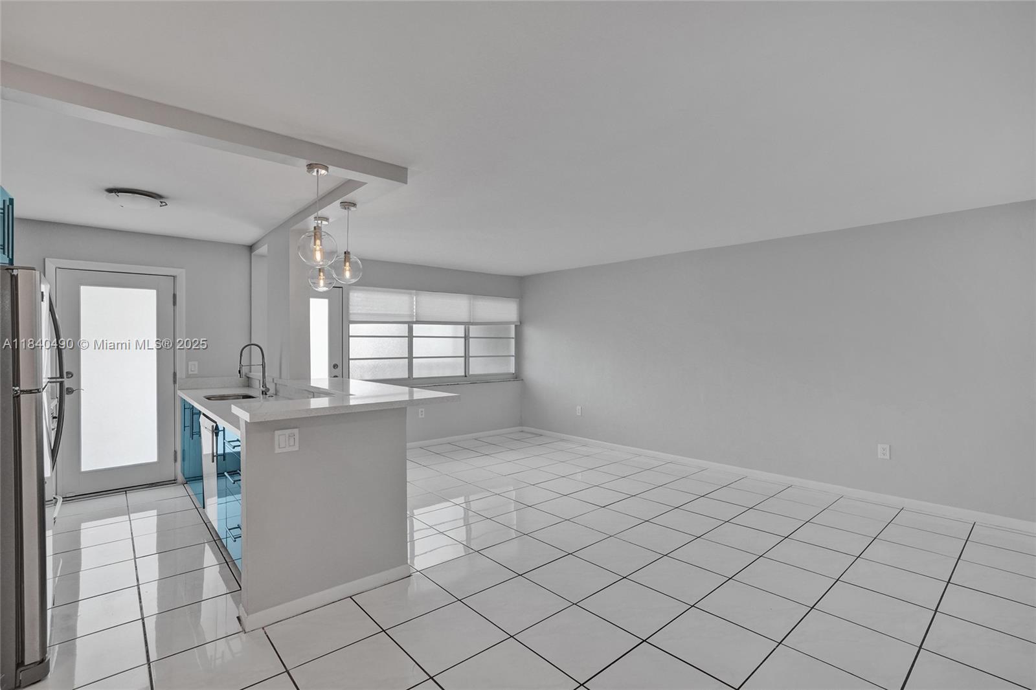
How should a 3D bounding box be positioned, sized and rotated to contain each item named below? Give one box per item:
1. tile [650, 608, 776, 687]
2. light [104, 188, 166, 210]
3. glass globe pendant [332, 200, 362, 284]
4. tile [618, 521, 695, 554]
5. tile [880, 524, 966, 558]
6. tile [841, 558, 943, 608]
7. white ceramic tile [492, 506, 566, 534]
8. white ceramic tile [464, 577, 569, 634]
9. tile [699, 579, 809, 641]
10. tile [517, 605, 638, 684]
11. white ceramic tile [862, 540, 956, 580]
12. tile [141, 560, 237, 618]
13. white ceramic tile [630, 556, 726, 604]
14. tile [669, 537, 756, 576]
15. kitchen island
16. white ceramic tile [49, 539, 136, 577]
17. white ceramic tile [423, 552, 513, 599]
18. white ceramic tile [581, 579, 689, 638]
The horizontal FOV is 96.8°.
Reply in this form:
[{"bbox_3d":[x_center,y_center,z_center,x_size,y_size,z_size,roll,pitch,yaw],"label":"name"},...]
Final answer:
[{"bbox_3d":[0.917,1.407,2.171,0.445,0.010,0.445,0,-1,-41],"label":"tile"},{"bbox_3d":[-2.717,-1.016,3.283,0.345,0.090,0.345,0,0,-41],"label":"light"},{"bbox_3d":[-1.141,-0.682,3.080,0.200,0.550,0.200,0,0,-41],"label":"glass globe pendant"},{"bbox_3d":[1.020,1.426,3.410,0.443,0.010,0.443,0,0,-41],"label":"tile"},{"bbox_3d":[2.851,1.379,3.250,0.430,0.010,0.430,0,0,-41],"label":"tile"},{"bbox_3d":[2.228,1.408,2.731,0.427,0.010,0.427,0,0,-41],"label":"tile"},{"bbox_3d":[0.085,1.420,3.729,0.445,0.010,0.445,0,-1,-41],"label":"white ceramic tile"},{"bbox_3d":[-0.006,1.426,2.540,0.443,0.010,0.443,0,0,-41],"label":"white ceramic tile"},{"bbox_3d":[1.265,1.419,2.483,0.443,0.010,0.443,0,0,-42],"label":"tile"},{"bbox_3d":[0.289,1.423,2.220,0.443,0.010,0.443,0,0,-41],"label":"tile"},{"bbox_3d":[2.586,1.416,3.045,0.443,0.010,0.443,0,0,-41],"label":"white ceramic tile"},{"bbox_3d":[-1.903,1.409,2.666,0.427,0.010,0.427,0,0,-41],"label":"tile"},{"bbox_3d":[0.943,1.379,2.712,0.430,0.010,0.430,0,0,-41],"label":"white ceramic tile"},{"bbox_3d":[1.306,1.415,3.074,0.445,0.010,0.445,0,-1,-41],"label":"tile"},{"bbox_3d":[-1.907,0.881,3.864,1.250,1.070,3.350,0,-1,-41],"label":"kitchen island"},{"bbox_3d":[-2.833,1.414,3.047,0.445,0.010,0.445,0,-1,-41],"label":"white ceramic tile"},{"bbox_3d":[-0.293,1.379,2.770,0.430,0.010,0.430,0,0,-41],"label":"white ceramic tile"},{"bbox_3d":[0.626,1.410,2.482,0.427,0.010,0.427,0,0,-41],"label":"white ceramic tile"}]

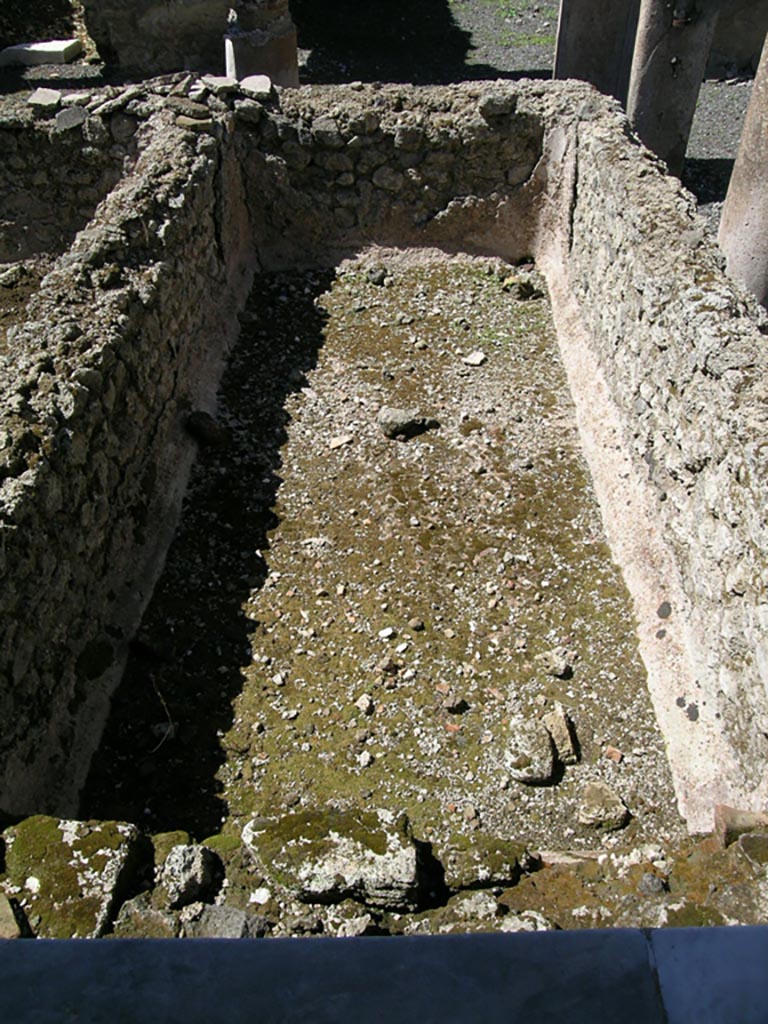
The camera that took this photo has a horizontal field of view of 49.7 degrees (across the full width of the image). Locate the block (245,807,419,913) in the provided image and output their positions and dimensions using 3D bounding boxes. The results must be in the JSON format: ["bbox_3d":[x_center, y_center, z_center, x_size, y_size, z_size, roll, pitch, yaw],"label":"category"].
[{"bbox_3d":[-0.072,0.495,1.180,0.238,0.100,0.108,-2,40,-2],"label":"block"}]

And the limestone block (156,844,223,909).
[{"bbox_3d":[-0.276,0.519,1.180,0.080,0.073,0.064,0,40,0],"label":"limestone block"}]

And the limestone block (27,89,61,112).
[{"bbox_3d":[-1.601,-1.935,3.900,0.120,0.080,0.140,0,40,0],"label":"limestone block"}]

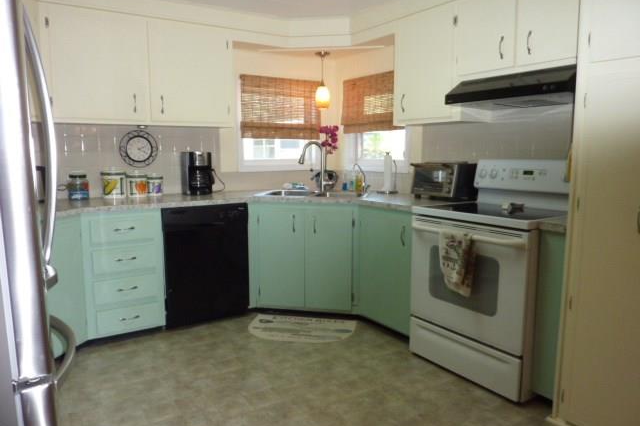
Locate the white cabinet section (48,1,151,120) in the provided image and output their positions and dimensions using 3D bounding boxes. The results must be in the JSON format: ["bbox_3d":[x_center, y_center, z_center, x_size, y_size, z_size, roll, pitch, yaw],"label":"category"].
[{"bbox_3d":[-1.514,-0.970,3.157,0.604,0.732,0.320,-5,8,-32],"label":"white cabinet section"}]

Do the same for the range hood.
[{"bbox_3d":[1.142,-0.696,2.577,0.418,0.144,0.758,-5,8,-33],"label":"range hood"}]

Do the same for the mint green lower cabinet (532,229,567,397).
[{"bbox_3d":[1.296,0.473,2.309,0.590,0.828,0.120,-5,8,-33],"label":"mint green lower cabinet"}]

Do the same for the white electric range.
[{"bbox_3d":[1.019,0.298,2.633,0.676,1.185,0.757,-5,8,-33],"label":"white electric range"}]

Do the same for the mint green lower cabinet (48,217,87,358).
[{"bbox_3d":[-1.747,0.427,2.665,0.580,0.828,0.400,1,7,11],"label":"mint green lower cabinet"}]

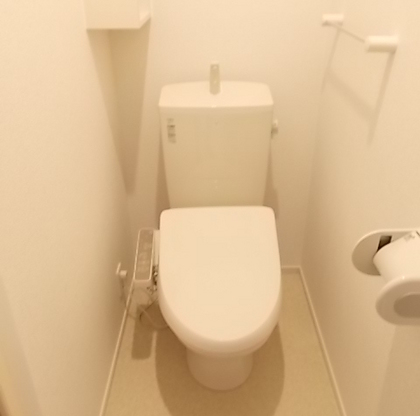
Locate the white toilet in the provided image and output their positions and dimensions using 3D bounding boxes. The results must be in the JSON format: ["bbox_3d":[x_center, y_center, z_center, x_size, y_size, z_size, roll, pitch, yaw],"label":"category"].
[{"bbox_3d":[0.024,0.126,1.387,0.390,0.870,0.790,-1,30,0],"label":"white toilet"}]

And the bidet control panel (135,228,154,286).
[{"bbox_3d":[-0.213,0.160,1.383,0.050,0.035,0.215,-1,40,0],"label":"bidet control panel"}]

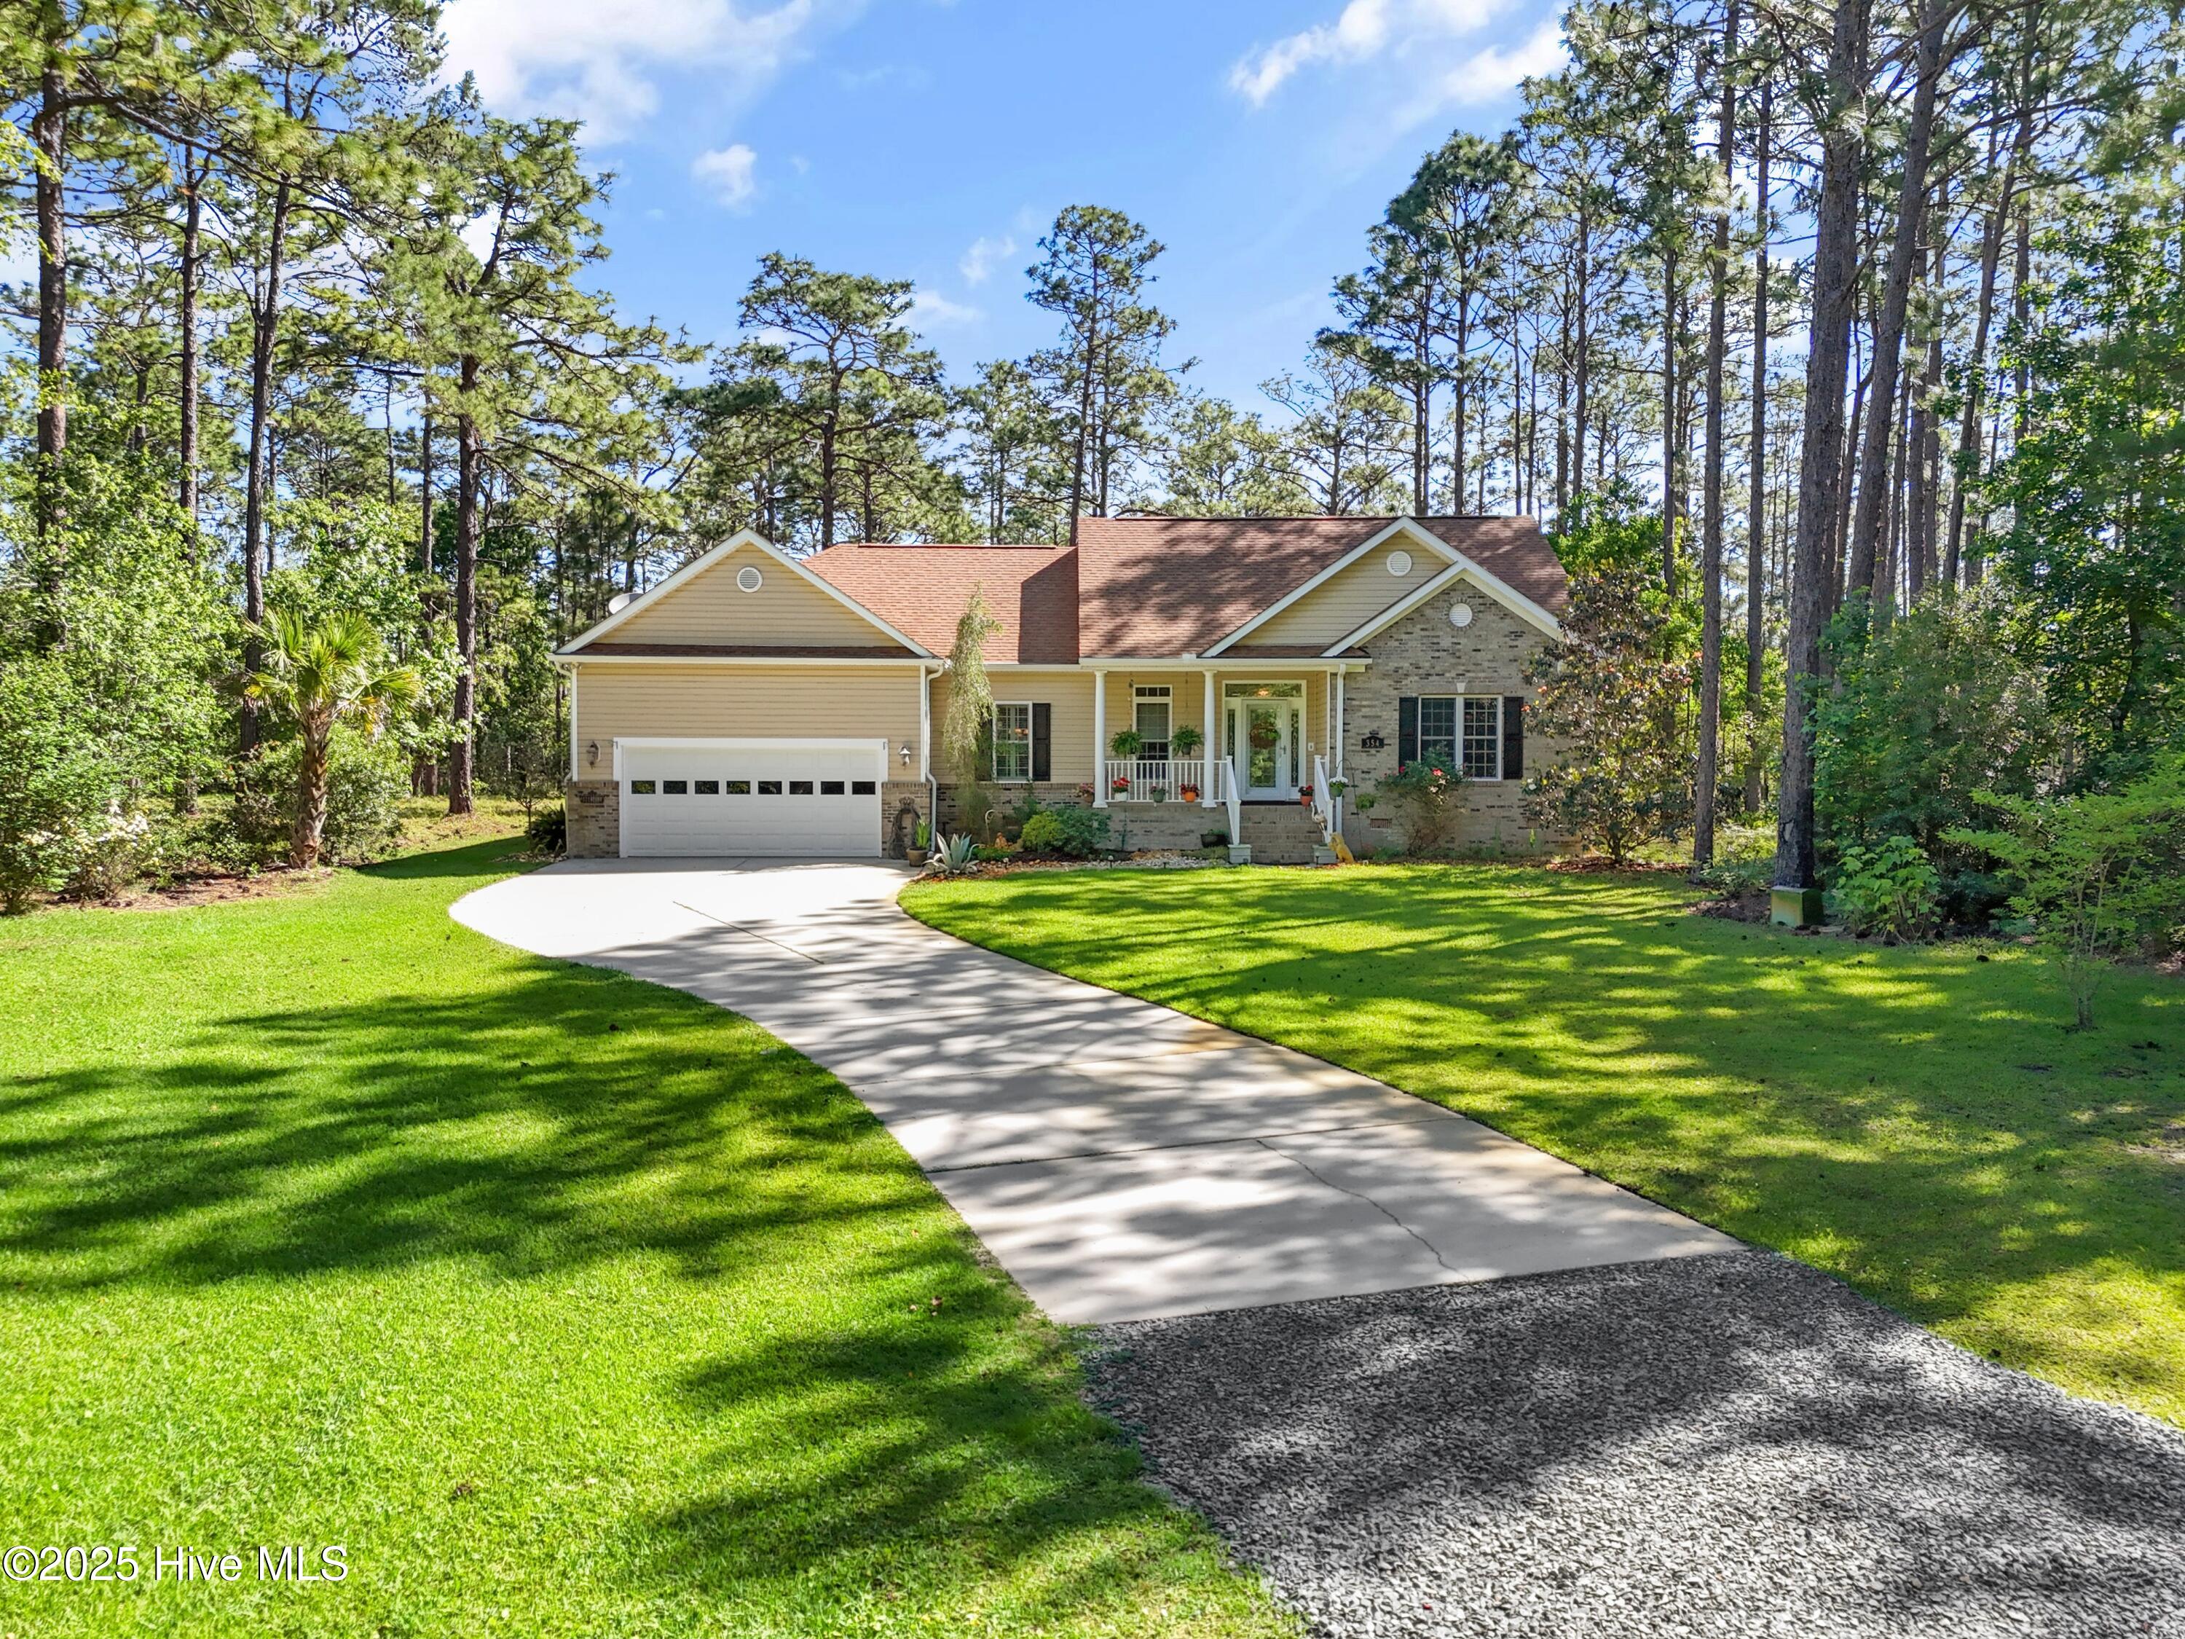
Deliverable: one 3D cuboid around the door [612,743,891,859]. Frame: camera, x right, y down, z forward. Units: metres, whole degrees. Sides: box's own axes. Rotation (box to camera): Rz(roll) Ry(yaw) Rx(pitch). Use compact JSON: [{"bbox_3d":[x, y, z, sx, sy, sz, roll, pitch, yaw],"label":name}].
[{"bbox_3d":[-6.527,-0.393,29.084,5.081,2.259,0.150,0,4,0],"label":"door"}]

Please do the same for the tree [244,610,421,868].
[{"bbox_3d":[-13.352,-1.388,26.666,3.057,4.554,2.900,0,4,0],"label":"tree"}]

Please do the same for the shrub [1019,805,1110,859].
[{"bbox_3d":[-0.516,0.245,28.673,1.708,1.040,1.400,0,4,0],"label":"shrub"}]

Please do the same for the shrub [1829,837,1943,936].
[{"bbox_3d":[9.620,0.790,18.488,1.348,1.244,1.250,0,4,0],"label":"shrub"}]

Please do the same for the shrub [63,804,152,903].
[{"bbox_3d":[-14.408,0.478,22.275,1.276,1.386,1.300,0,4,0],"label":"shrub"}]

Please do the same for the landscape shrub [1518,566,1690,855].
[{"bbox_3d":[9.460,-1.910,27.835,3.164,5.447,2.900,0,4,0],"label":"landscape shrub"}]

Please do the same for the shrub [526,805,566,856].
[{"bbox_3d":[-10.676,0.190,30.173,1.100,0.959,1.100,0,4,0],"label":"shrub"}]

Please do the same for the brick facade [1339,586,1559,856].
[{"bbox_3d":[7.024,-1.876,29.240,4.672,5.201,0.300,0,4,0],"label":"brick facade"}]

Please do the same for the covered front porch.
[{"bbox_3d":[2.476,-1.191,30.085,5.115,3.726,2.200,0,4,0],"label":"covered front porch"}]

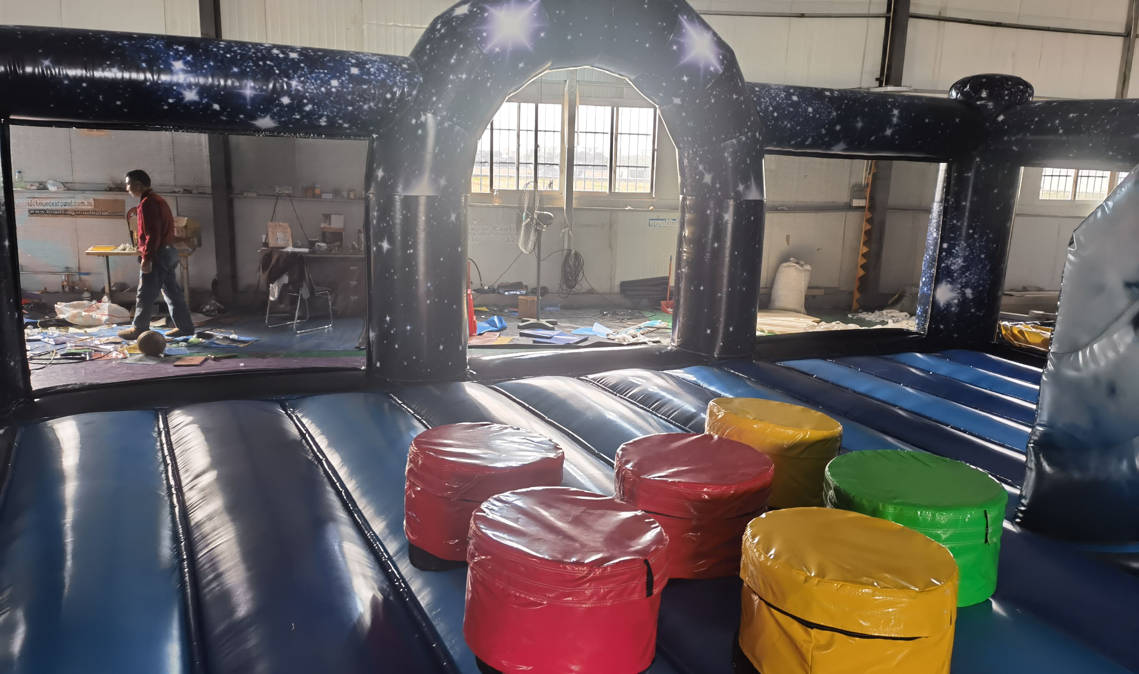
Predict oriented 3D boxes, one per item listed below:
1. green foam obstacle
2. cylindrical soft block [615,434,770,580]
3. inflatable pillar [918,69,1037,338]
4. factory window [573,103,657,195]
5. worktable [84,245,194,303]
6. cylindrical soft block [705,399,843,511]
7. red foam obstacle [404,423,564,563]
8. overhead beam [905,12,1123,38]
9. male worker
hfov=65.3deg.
[{"bbox_3d":[1.231,0.677,3.228,0.615,0.345,0.615,2,12,0],"label":"green foam obstacle"},{"bbox_3d":[0.476,0.631,3.438,0.595,0.352,0.595,2,12,0],"label":"cylindrical soft block"},{"bbox_3d":[3.403,-1.067,7.492,0.660,2.150,0.660,7,13,22],"label":"inflatable pillar"},{"bbox_3d":[0.570,-2.290,10.900,1.060,1.050,0.100,0,12,-10],"label":"factory window"},{"bbox_3d":[-4.675,-0.597,9.781,1.060,0.740,0.530,0,12,-9],"label":"worktable"},{"bbox_3d":[0.934,0.516,4.078,0.590,0.335,0.590,2,12,0],"label":"cylindrical soft block"},{"bbox_3d":[-0.334,0.596,3.502,0.610,0.348,0.610,2,12,0],"label":"red foam obstacle"},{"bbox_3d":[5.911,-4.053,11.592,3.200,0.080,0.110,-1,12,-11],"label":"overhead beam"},{"bbox_3d":[-4.060,-0.800,8.720,0.720,1.660,0.500,-3,12,-20],"label":"male worker"}]

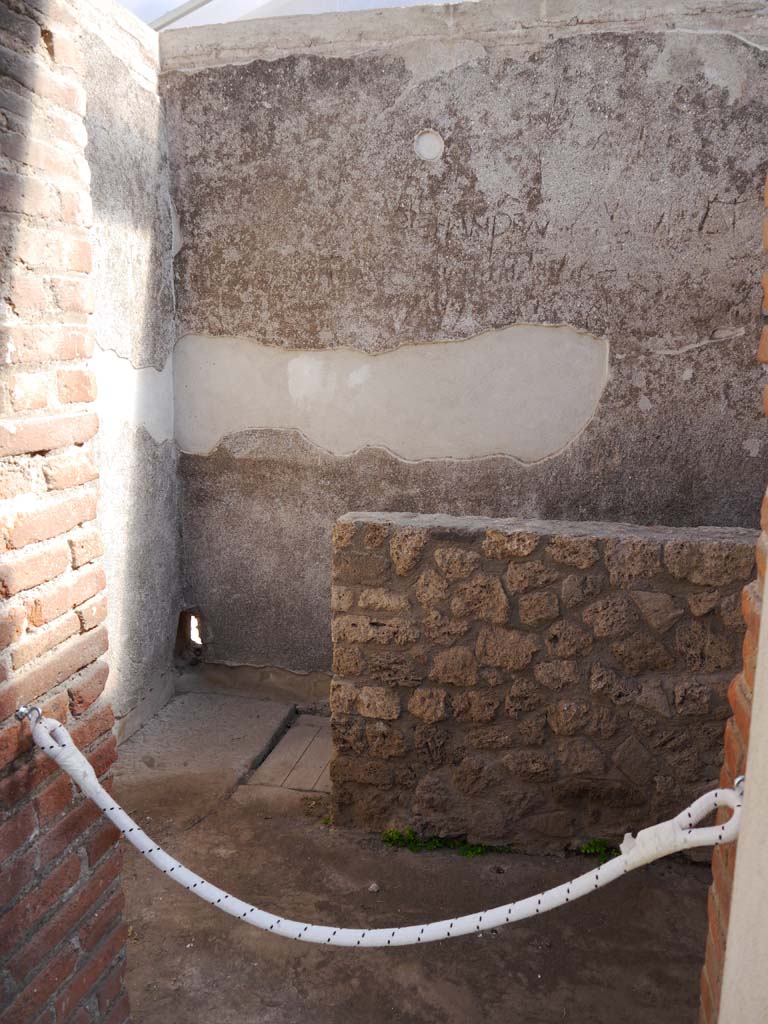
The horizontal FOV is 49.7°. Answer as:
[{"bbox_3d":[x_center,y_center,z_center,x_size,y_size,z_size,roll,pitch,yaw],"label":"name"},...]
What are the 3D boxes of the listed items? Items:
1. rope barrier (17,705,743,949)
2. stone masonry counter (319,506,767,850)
[{"bbox_3d":[-0.049,0.465,1.151,0.996,0.313,0.070,3,10,13],"label":"rope barrier"},{"bbox_3d":[0.542,0.560,2.668,1.402,1.038,0.250,3,10,13],"label":"stone masonry counter"}]

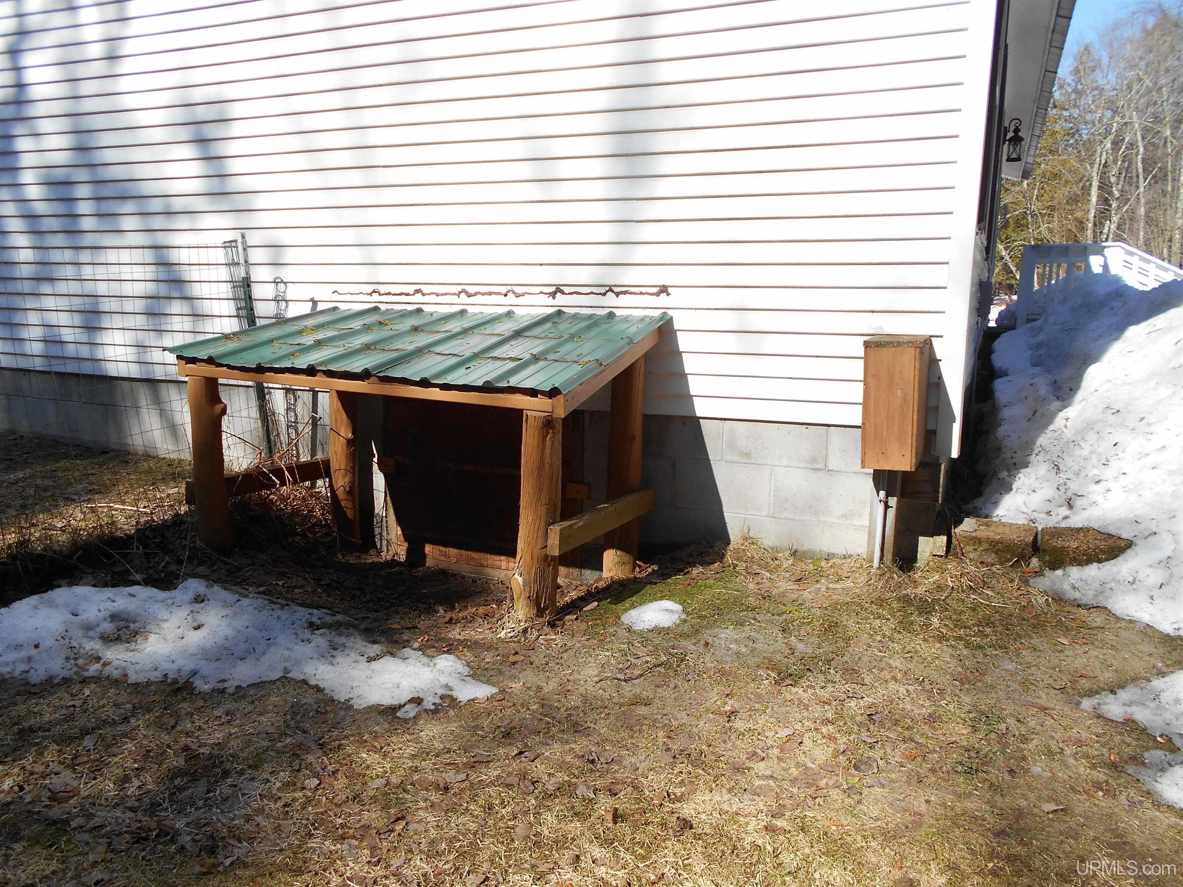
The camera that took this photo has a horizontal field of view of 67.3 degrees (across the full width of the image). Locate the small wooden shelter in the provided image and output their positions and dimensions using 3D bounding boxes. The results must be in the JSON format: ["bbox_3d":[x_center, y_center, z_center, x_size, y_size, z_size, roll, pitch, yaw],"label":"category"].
[{"bbox_3d":[-0.642,0.007,3.458,1.635,1.047,0.970,5,10,23],"label":"small wooden shelter"}]

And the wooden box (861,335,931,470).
[{"bbox_3d":[1.061,-0.148,3.100,0.187,0.433,0.290,5,10,23],"label":"wooden box"}]

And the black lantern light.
[{"bbox_3d":[4.182,-2.997,8.828,0.183,0.420,0.165,5,11,24],"label":"black lantern light"}]

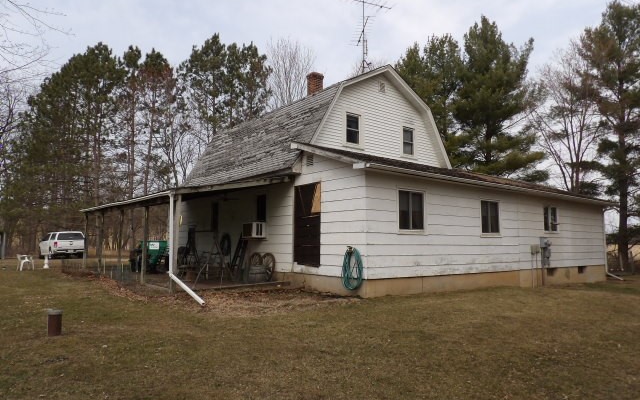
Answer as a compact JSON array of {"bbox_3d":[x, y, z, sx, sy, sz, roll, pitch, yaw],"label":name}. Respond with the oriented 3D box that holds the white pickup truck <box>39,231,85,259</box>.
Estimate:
[{"bbox_3d":[-19.649,3.406,33.788,2.020,1.940,5.750,5,-7,-40],"label":"white pickup truck"}]

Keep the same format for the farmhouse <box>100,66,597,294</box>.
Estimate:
[{"bbox_3d":[1.785,-0.718,19.284,19.000,8.000,13.600,5,-7,-39],"label":"farmhouse"}]

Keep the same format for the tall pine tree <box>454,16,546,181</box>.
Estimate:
[{"bbox_3d":[14.100,-4.922,35.072,7.600,20.020,7.600,5,-7,-39],"label":"tall pine tree"}]

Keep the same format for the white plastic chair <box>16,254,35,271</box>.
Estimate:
[{"bbox_3d":[-12.801,2.740,19.300,0.600,0.750,0.580,5,-7,-40],"label":"white plastic chair"}]

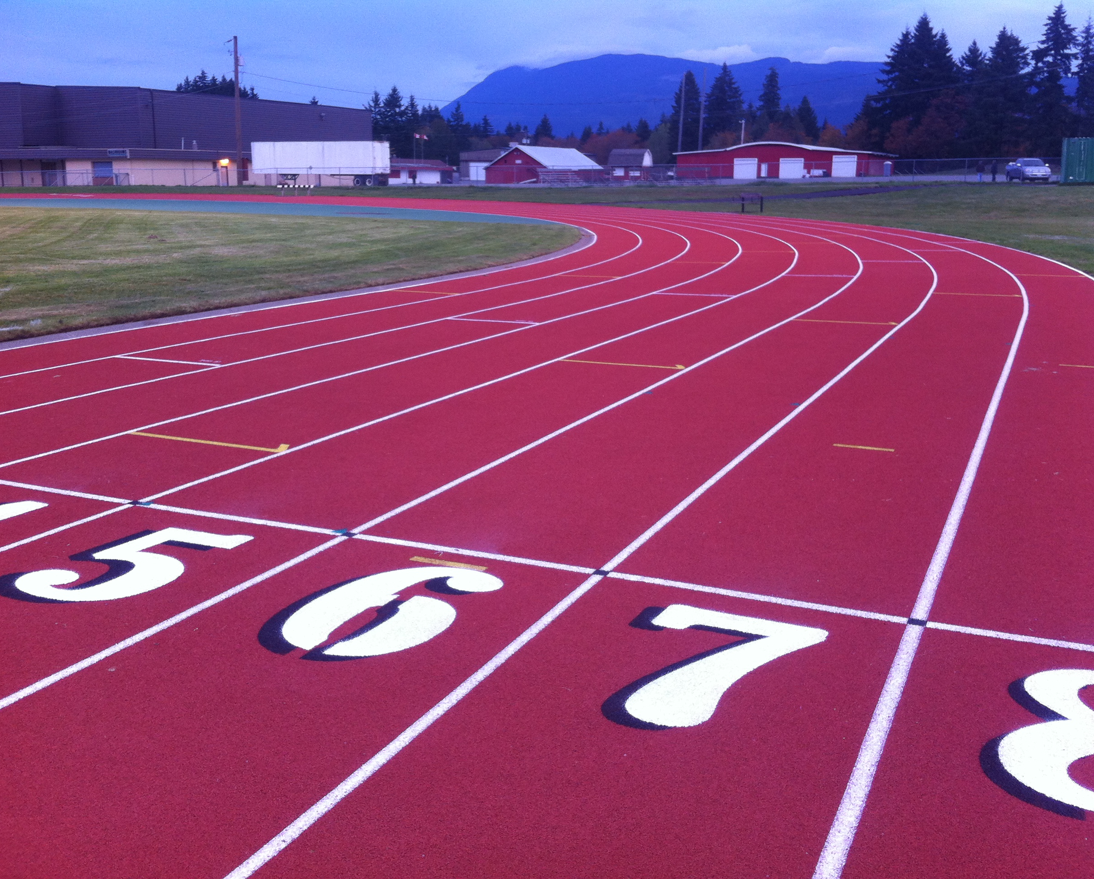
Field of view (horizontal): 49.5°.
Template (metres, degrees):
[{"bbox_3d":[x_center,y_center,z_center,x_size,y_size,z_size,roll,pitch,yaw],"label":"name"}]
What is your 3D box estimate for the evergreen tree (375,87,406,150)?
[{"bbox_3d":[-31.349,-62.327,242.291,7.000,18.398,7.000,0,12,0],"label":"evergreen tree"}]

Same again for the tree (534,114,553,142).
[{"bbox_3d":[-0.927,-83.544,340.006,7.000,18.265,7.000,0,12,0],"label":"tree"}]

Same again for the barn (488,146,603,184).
[{"bbox_3d":[-0.179,-39.336,170.706,9.735,5.077,20.000,5,13,23],"label":"barn"}]

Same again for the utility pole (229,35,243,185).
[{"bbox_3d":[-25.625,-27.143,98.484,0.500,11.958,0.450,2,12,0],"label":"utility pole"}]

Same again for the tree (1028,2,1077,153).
[{"bbox_3d":[75.204,-52.000,177.986,8.300,25.295,8.300,0,12,0],"label":"tree"}]

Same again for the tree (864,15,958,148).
[{"bbox_3d":[56.325,-52.510,182.997,14.500,24.111,13.000,0,12,0],"label":"tree"}]

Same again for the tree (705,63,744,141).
[{"bbox_3d":[33.506,-60.736,227.267,8.200,21.253,8.200,0,12,0],"label":"tree"}]

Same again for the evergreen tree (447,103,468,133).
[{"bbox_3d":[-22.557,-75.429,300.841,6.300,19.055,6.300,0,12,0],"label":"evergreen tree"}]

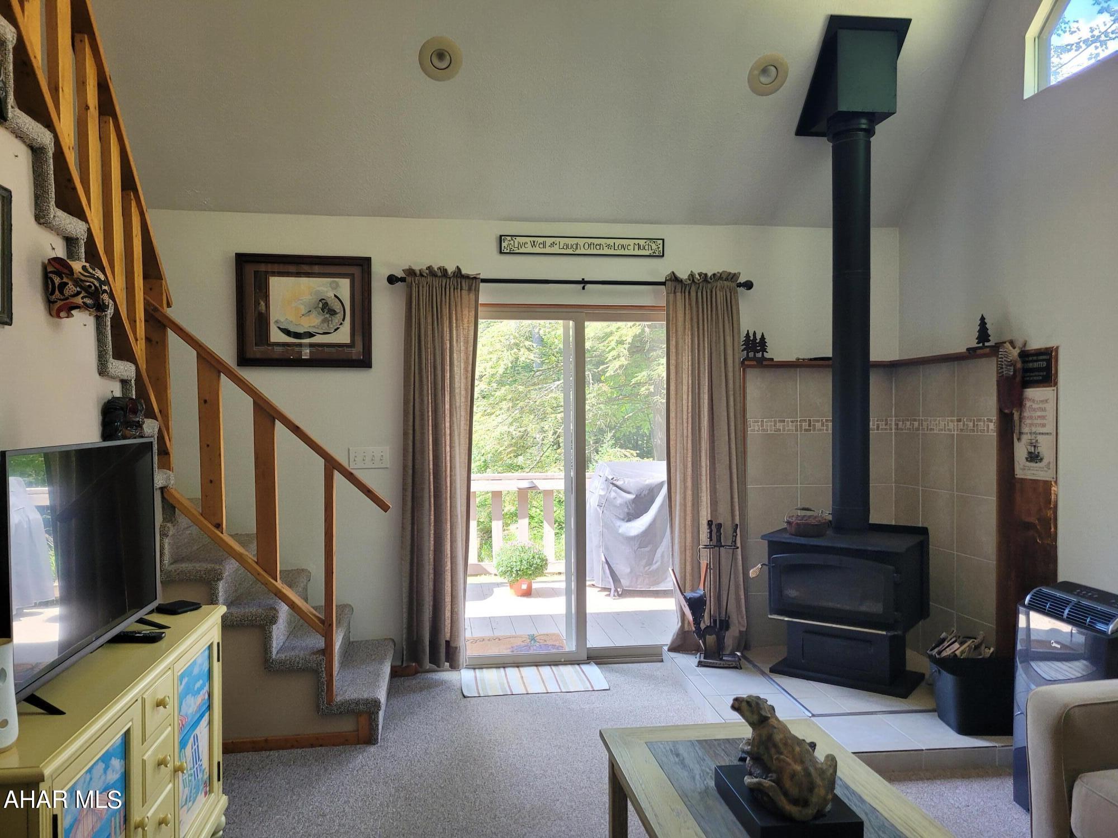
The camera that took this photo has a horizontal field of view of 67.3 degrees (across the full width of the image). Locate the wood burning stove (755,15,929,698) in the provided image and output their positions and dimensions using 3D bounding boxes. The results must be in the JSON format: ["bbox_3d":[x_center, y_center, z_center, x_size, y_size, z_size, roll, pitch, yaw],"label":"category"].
[{"bbox_3d":[1.460,-0.339,4.228,0.720,3.280,0.740,0,0,39],"label":"wood burning stove"}]

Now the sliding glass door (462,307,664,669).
[{"bbox_3d":[0.117,0.384,4.801,1.822,2.018,0.120,0,0,-6],"label":"sliding glass door"}]

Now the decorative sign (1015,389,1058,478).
[{"bbox_3d":[2.105,0.062,3.713,0.012,0.402,0.270,0,0,-6],"label":"decorative sign"}]

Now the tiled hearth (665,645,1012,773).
[{"bbox_3d":[1.375,1.346,4.097,1.400,0.090,1.590,0,0,-6],"label":"tiled hearth"}]

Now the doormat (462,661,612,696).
[{"bbox_3d":[-0.135,1.387,4.450,0.718,0.012,0.437,0,0,-8],"label":"doormat"}]

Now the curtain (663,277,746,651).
[{"bbox_3d":[0.833,0.230,4.748,0.476,2.144,0.130,0,0,-6],"label":"curtain"}]

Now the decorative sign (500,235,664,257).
[{"bbox_3d":[0.135,-0.979,4.751,0.940,0.099,0.020,0,0,-6],"label":"decorative sign"}]

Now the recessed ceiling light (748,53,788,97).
[{"bbox_3d":[1.065,-1.748,4.265,0.205,0.205,0.030,0,43,-6],"label":"recessed ceiling light"}]

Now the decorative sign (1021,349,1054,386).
[{"bbox_3d":[2.103,-0.220,3.732,0.014,0.134,0.261,0,0,-6],"label":"decorative sign"}]

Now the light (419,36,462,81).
[{"bbox_3d":[-0.576,-1.750,4.083,0.205,0.205,0.030,0,43,-6],"label":"light"}]

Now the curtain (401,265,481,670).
[{"bbox_3d":[-0.645,0.273,4.587,0.436,2.220,0.130,0,0,-6],"label":"curtain"}]

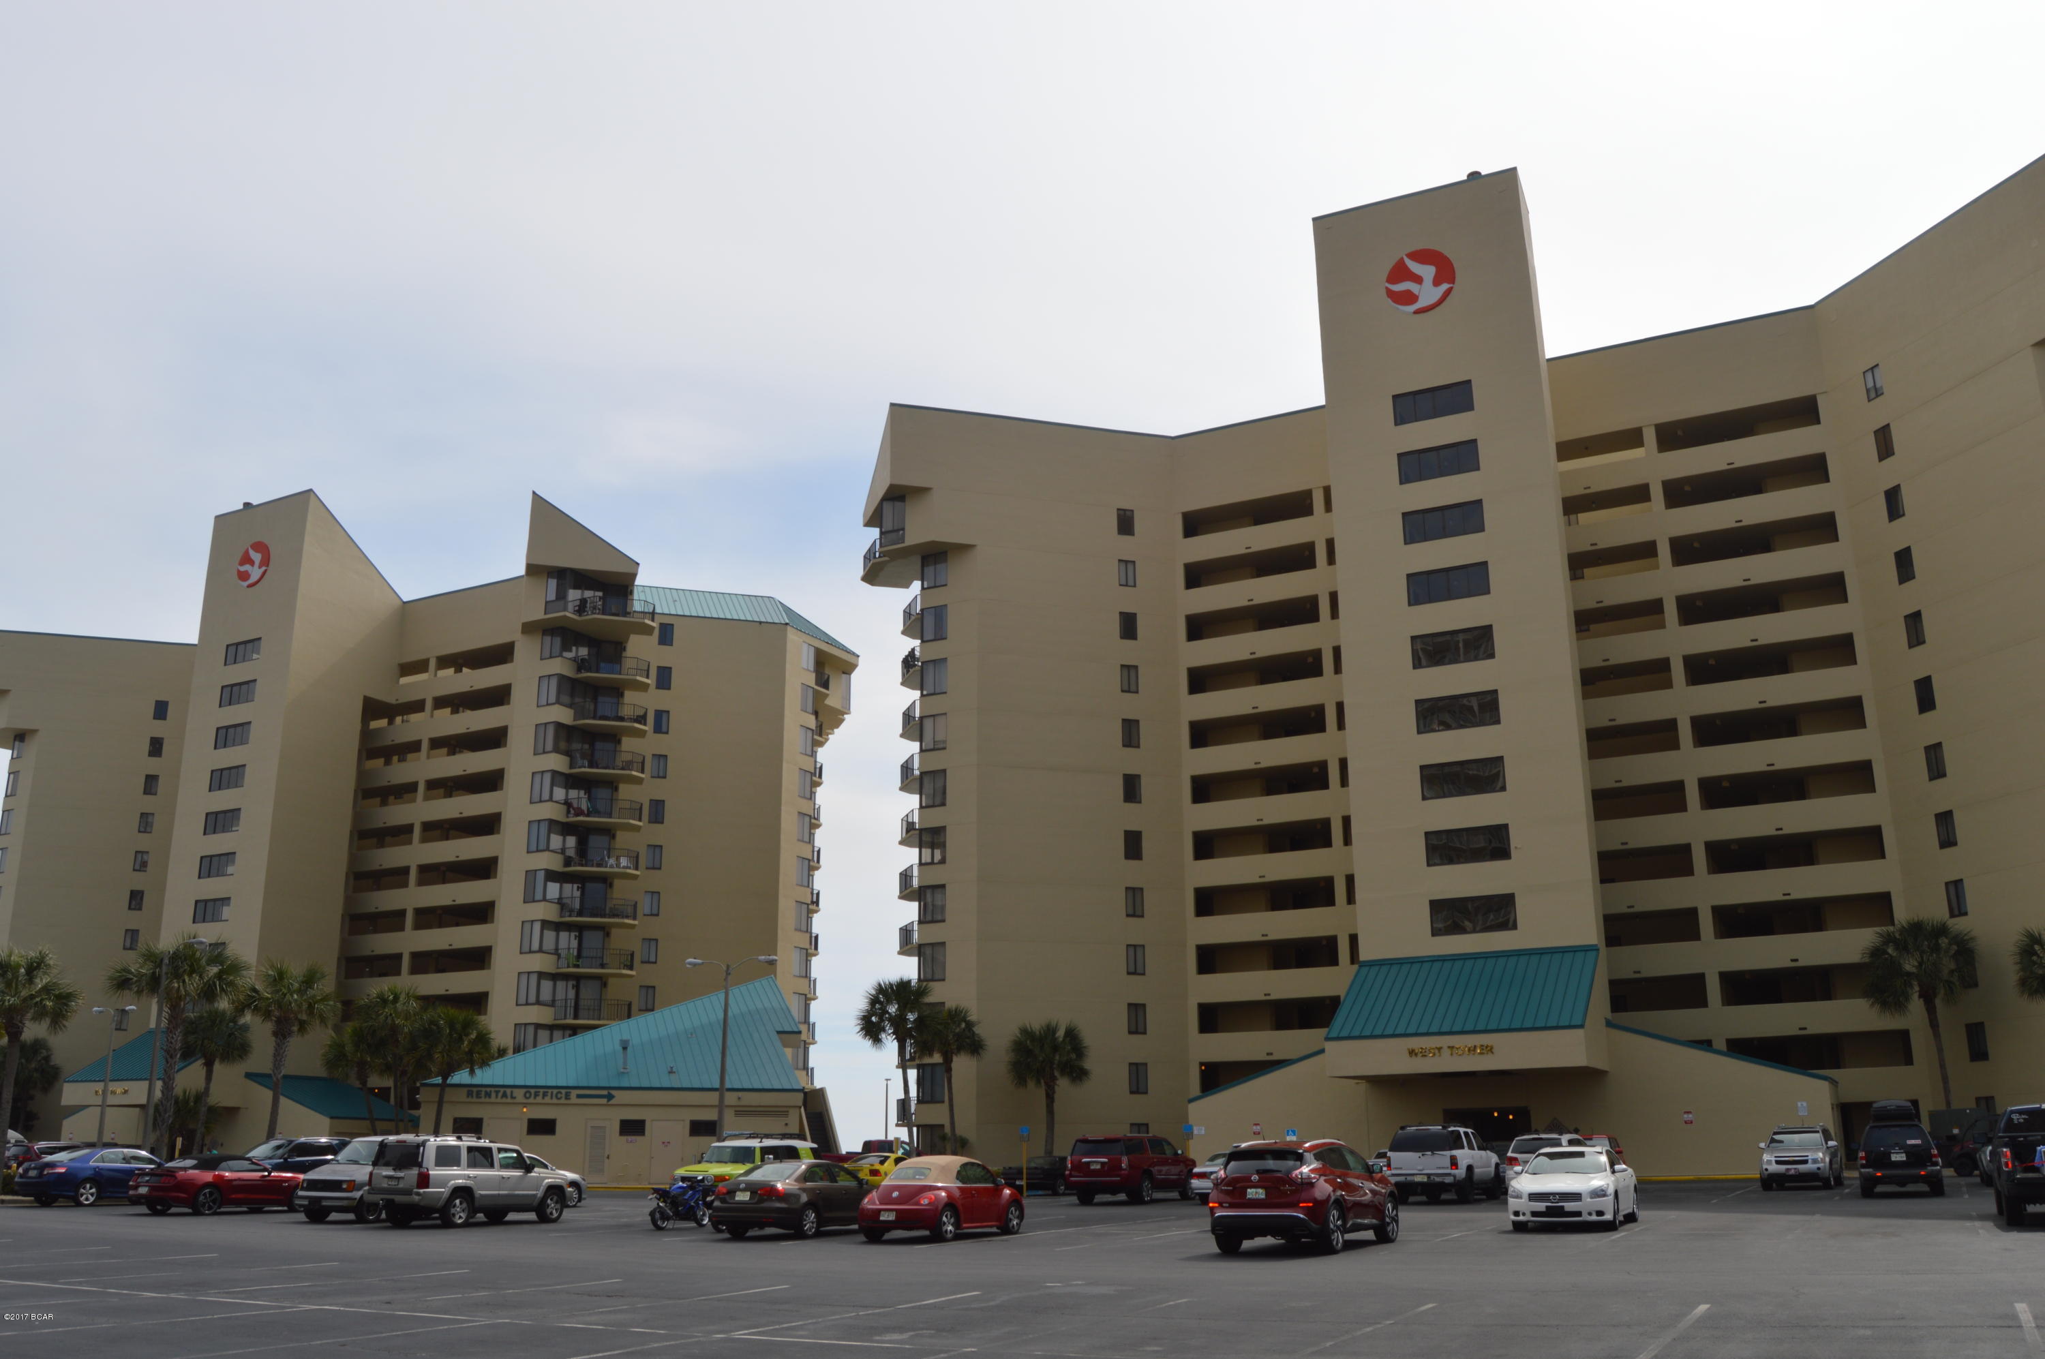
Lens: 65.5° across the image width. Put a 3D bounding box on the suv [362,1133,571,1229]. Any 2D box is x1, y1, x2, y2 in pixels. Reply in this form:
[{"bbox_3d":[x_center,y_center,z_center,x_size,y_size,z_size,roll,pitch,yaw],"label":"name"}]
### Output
[{"bbox_3d":[-11.413,10.551,33.433,1.880,1.820,4.720,-8,-18,25],"label":"suv"}]

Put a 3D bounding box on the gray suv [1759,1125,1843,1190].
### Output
[{"bbox_3d":[21.536,13.194,43.939,1.815,1.750,4.796,-10,-19,30],"label":"gray suv"}]

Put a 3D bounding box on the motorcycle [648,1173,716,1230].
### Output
[{"bbox_3d":[-6.981,10.744,32.842,0.720,1.130,2.030,-9,-18,26],"label":"motorcycle"}]

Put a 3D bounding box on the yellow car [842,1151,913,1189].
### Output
[{"bbox_3d":[-3.953,15.471,49.488,1.860,1.350,4.650,-8,-18,25],"label":"yellow car"}]

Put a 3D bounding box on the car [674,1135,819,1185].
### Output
[{"bbox_3d":[-7.036,12.746,40.779,1.905,1.830,4.670,-9,-18,25],"label":"car"}]

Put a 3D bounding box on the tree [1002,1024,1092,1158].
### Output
[{"bbox_3d":[0.971,16.638,62.317,3.212,6.330,3.212,-1,-16,0],"label":"tree"}]

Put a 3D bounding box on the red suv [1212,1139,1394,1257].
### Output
[{"bbox_3d":[4.649,8.254,25.604,1.915,1.710,4.890,-9,-18,28],"label":"red suv"}]

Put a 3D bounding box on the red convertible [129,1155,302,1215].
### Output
[{"bbox_3d":[-20.214,12.946,40.640,1.915,1.390,4.780,-9,-18,25],"label":"red convertible"}]

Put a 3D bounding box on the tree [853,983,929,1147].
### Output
[{"bbox_3d":[-5.084,15.995,63.056,3.200,8.020,3.200,0,-16,0],"label":"tree"}]

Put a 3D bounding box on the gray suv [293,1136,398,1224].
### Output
[{"bbox_3d":[-14.381,11.451,36.454,1.965,1.870,4.490,-8,-18,24],"label":"gray suv"}]

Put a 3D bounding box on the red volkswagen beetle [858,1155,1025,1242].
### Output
[{"bbox_3d":[-1.477,9.912,30.425,1.724,1.500,4.110,-9,-18,26],"label":"red volkswagen beetle"}]

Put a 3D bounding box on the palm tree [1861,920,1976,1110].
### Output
[{"bbox_3d":[30.983,12.345,54.020,3.719,8.400,3.719,-1,-16,0],"label":"palm tree"}]

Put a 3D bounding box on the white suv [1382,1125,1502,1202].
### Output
[{"bbox_3d":[11.321,12.913,42.436,2.000,1.950,5.100,-9,-18,27],"label":"white suv"}]

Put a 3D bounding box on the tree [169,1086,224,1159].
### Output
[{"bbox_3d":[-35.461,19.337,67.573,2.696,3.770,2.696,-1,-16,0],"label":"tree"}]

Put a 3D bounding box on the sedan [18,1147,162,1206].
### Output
[{"bbox_3d":[-23.466,12.864,41.064,1.820,1.460,4.806,-7,-17,21],"label":"sedan"}]

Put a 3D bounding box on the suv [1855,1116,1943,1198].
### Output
[{"bbox_3d":[21.998,12.042,39.986,1.820,1.800,4.640,-9,-18,26],"label":"suv"}]

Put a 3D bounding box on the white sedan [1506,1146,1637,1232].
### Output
[{"bbox_3d":[10.480,9.618,30.104,1.860,1.468,4.840,-9,-18,26],"label":"white sedan"}]

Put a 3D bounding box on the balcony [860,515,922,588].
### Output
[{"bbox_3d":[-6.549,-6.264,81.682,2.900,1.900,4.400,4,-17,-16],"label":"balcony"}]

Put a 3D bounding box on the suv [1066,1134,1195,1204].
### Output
[{"bbox_3d":[3.280,14.407,46.739,2.045,1.890,5.700,-9,-18,26],"label":"suv"}]

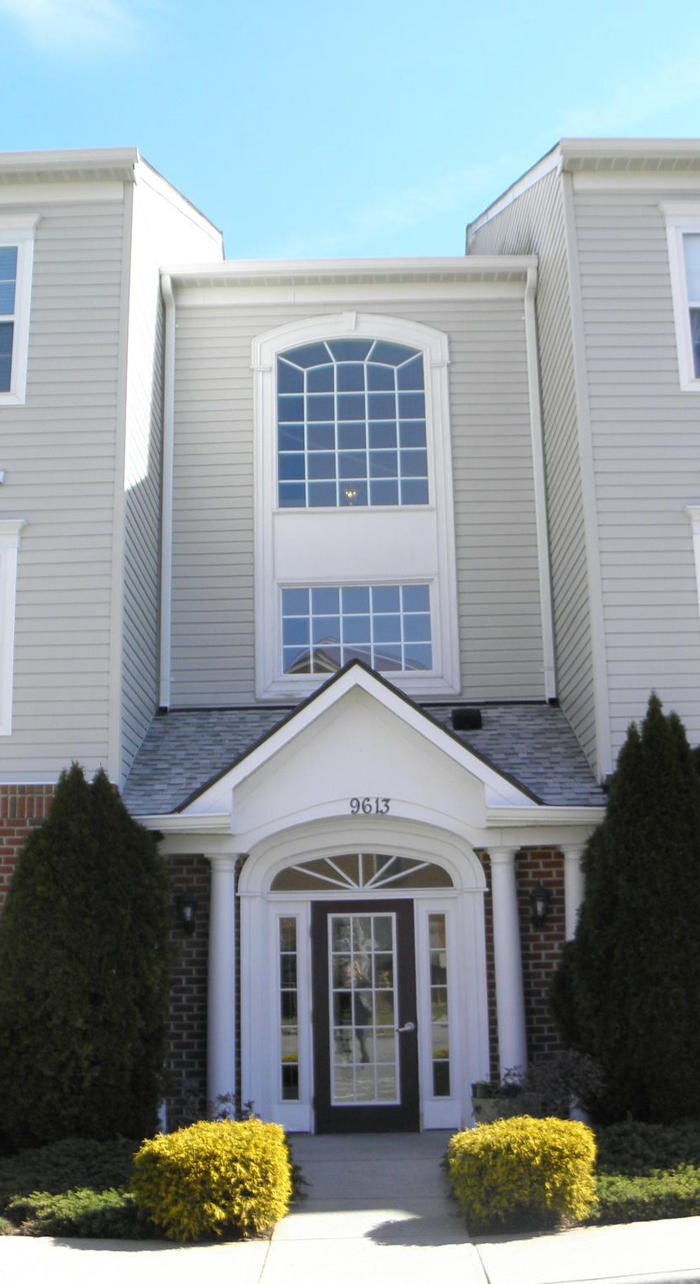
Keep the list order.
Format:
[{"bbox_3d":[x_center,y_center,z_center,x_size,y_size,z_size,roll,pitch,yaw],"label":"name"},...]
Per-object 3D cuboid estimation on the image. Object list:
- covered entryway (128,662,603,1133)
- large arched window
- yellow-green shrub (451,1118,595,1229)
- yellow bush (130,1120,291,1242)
[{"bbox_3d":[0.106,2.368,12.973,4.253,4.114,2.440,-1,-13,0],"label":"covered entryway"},{"bbox_3d":[0.024,-2.500,15.850,1.703,2.052,0.120,-1,-13,0],"label":"large arched window"},{"bbox_3d":[1.088,3.321,8.776,0.970,0.660,0.920,-1,-13,0],"label":"yellow-green shrub"},{"bbox_3d":[-0.887,3.360,8.775,1.030,0.680,0.950,-1,-13,0],"label":"yellow bush"}]

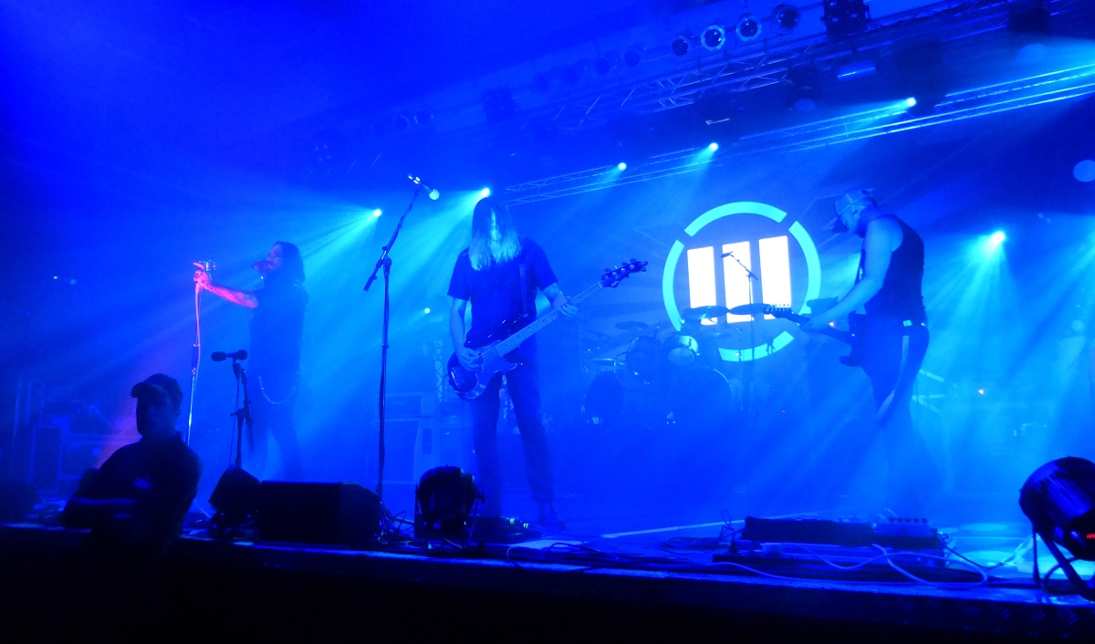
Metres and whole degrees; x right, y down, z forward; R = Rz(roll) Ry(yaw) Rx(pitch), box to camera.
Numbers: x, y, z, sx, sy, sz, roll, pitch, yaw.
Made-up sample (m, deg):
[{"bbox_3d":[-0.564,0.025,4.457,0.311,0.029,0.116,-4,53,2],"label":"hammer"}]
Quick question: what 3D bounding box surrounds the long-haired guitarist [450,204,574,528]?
[{"bbox_3d":[-0.196,0.170,3.929,0.650,1.720,0.500,0,-10,-3],"label":"long-haired guitarist"}]

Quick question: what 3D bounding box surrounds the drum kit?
[{"bbox_3d":[1.212,0.431,7.384,1.650,1.170,1.350,-5,-11,26],"label":"drum kit"}]

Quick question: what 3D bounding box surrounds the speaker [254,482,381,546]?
[{"bbox_3d":[-0.974,0.807,3.271,0.440,0.250,0.330,-4,-10,20],"label":"speaker"}]

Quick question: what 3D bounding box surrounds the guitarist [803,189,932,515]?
[{"bbox_3d":[1.668,0.149,3.951,0.620,1.740,0.500,-5,-11,25],"label":"guitarist"}]

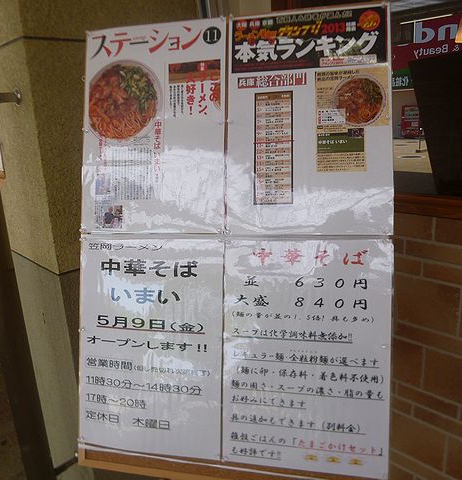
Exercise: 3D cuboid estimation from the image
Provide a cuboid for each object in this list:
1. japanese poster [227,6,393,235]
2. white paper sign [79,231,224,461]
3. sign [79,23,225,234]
[{"bbox_3d":[0.141,-0.221,0.829,0.301,0.424,0.008,0,-2,11],"label":"japanese poster"},{"bbox_3d":[-0.162,0.211,0.884,0.301,0.424,0.008,0,0,12],"label":"white paper sign"},{"bbox_3d":[-0.158,-0.224,0.893,0.301,0.424,0.008,0,-2,12],"label":"sign"}]

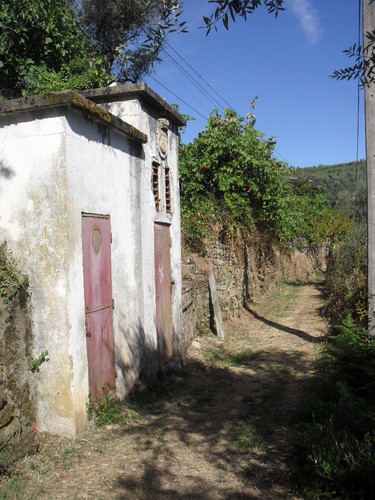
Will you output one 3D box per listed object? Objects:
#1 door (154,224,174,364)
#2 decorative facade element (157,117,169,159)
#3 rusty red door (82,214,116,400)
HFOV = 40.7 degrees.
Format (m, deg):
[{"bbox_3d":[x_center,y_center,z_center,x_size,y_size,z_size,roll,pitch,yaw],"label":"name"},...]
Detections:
[{"bbox_3d":[-0.331,0.623,7.177,0.050,1.980,0.688,-1,1,15],"label":"door"},{"bbox_3d":[-0.327,-1.523,7.003,0.090,0.550,0.360,-1,1,15],"label":"decorative facade element"},{"bbox_3d":[-0.888,0.567,5.022,0.050,1.835,0.628,-1,1,15],"label":"rusty red door"}]

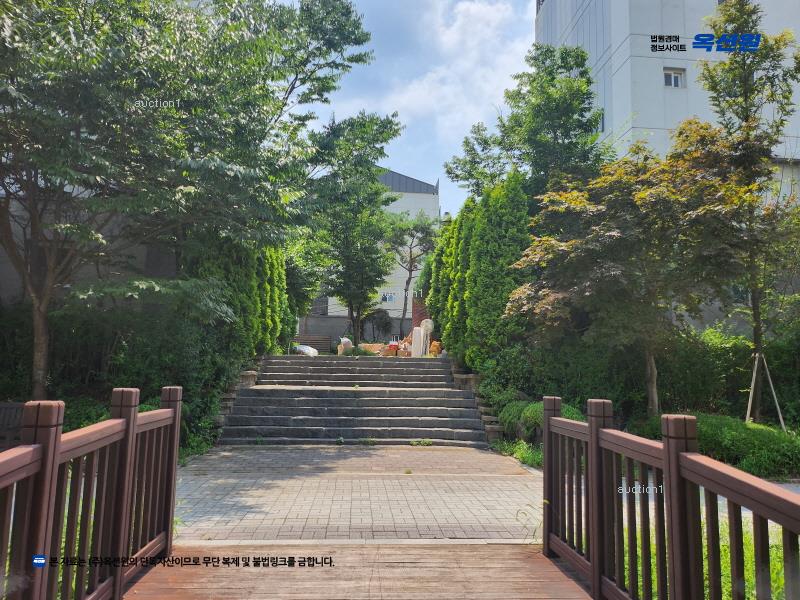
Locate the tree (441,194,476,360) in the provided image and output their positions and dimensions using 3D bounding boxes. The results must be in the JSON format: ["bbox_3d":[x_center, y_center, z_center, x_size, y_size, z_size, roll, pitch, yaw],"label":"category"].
[{"bbox_3d":[1.941,-0.601,16.043,1.400,4.900,1.400,2,-6,-4],"label":"tree"}]

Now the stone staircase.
[{"bbox_3d":[-0.930,1.940,11.650,4.800,1.480,3.750,1,-4,-2],"label":"stone staircase"}]

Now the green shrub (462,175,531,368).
[{"bbox_3d":[2.457,-0.751,13.956,1.600,5.160,1.600,2,-6,-4],"label":"green shrub"}]

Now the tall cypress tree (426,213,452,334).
[{"bbox_3d":[1.577,-0.551,18.127,1.350,4.580,1.350,2,-6,-4],"label":"tall cypress tree"}]

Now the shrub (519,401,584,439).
[{"bbox_3d":[2.792,2.223,10.234,1.200,0.690,1.050,2,-6,-4],"label":"shrub"}]

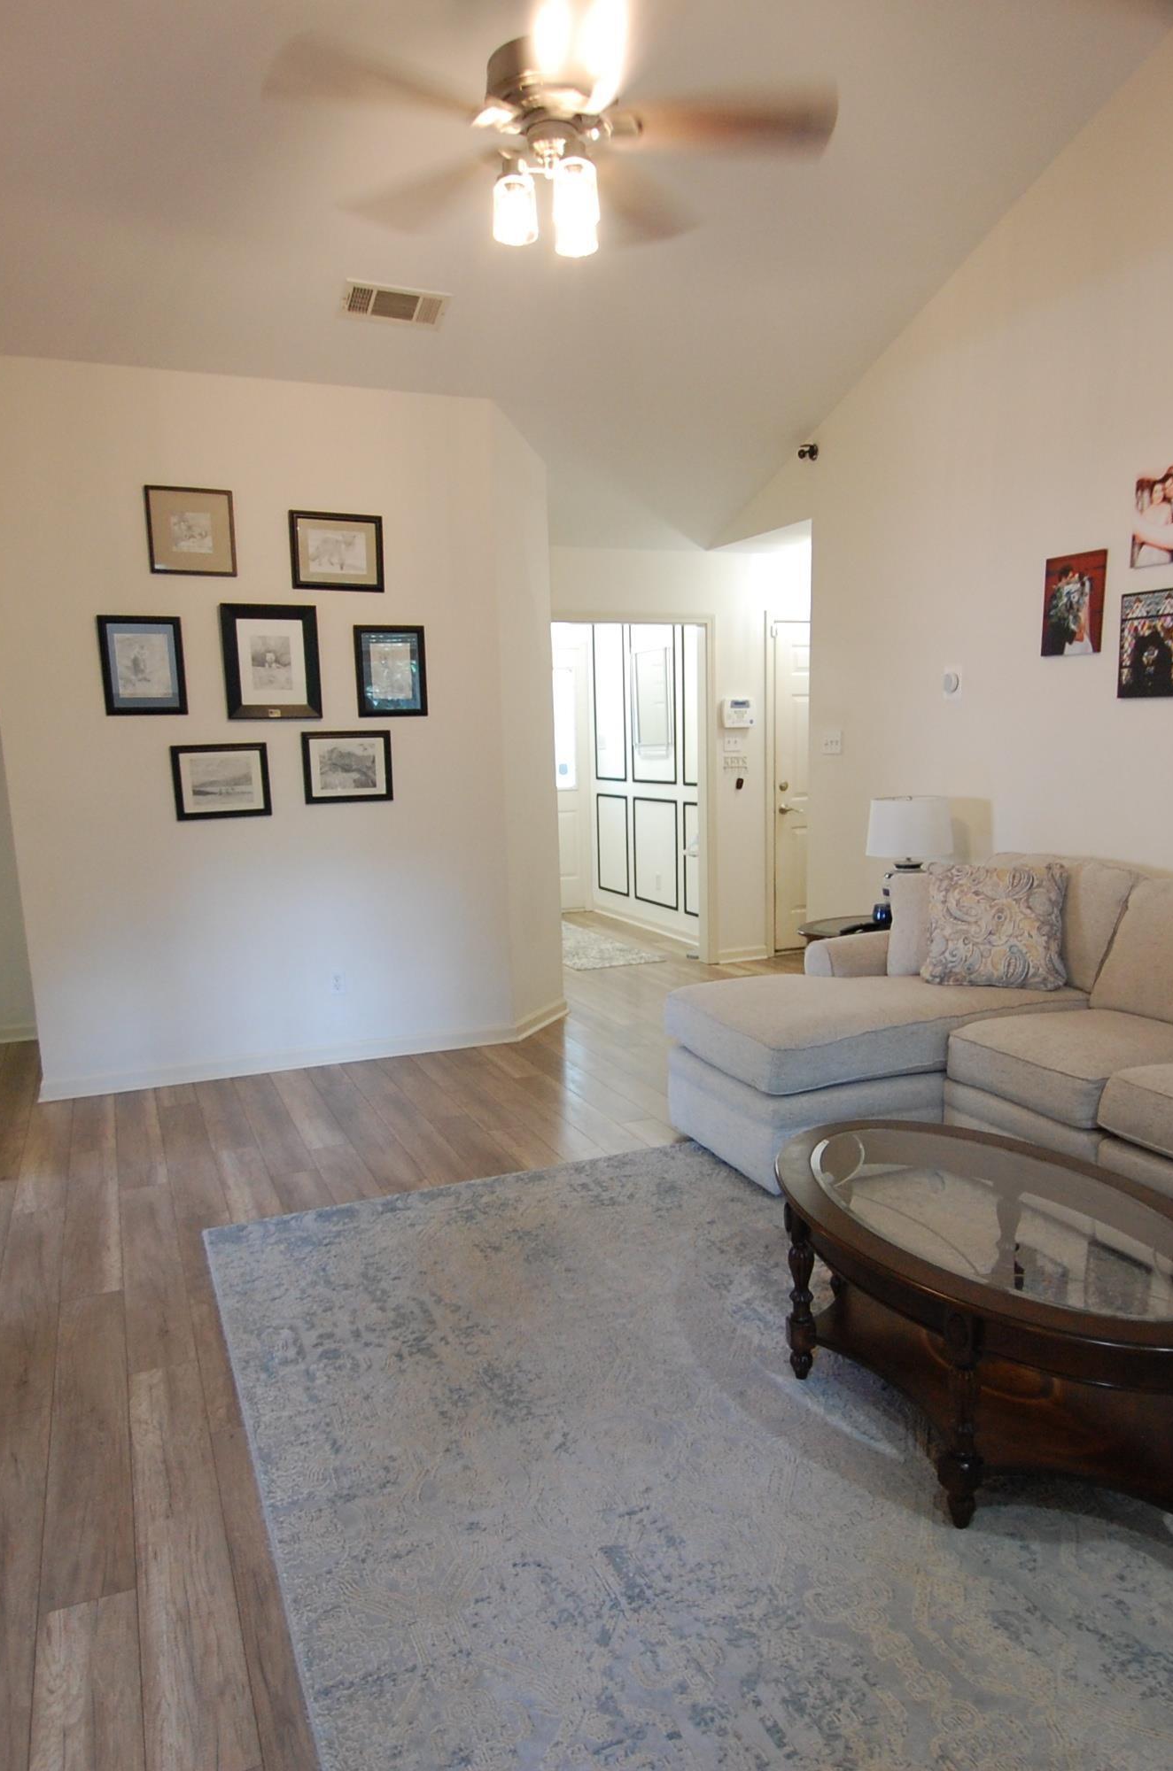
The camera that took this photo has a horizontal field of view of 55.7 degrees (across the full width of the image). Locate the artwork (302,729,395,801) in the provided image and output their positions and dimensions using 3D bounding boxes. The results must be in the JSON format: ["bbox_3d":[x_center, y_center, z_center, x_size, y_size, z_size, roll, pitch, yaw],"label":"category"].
[{"bbox_3d":[-1.014,-0.503,4.728,0.367,0.296,0.022,-5,9,-18],"label":"artwork"}]

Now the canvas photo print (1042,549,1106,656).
[{"bbox_3d":[1.820,-1.038,4.121,0.024,0.357,0.279,-5,10,-23],"label":"canvas photo print"}]

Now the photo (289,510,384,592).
[{"bbox_3d":[-1.030,-1.375,4.596,0.372,0.304,0.022,-5,9,-18],"label":"photo"}]

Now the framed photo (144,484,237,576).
[{"bbox_3d":[-1.596,-1.427,4.493,0.330,0.337,0.022,-5,10,-20],"label":"framed photo"}]

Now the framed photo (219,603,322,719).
[{"bbox_3d":[-1.292,-0.917,4.572,0.376,0.458,0.026,-5,9,-18],"label":"framed photo"}]

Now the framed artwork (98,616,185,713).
[{"bbox_3d":[-1.792,-0.886,4.496,0.309,0.393,0.022,-5,10,-20],"label":"framed artwork"}]

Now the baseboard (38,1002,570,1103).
[{"bbox_3d":[-1.170,0.745,5.155,2.460,0.080,0.419,-5,10,-20],"label":"baseboard"}]

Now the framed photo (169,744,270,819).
[{"bbox_3d":[-1.500,-0.427,4.572,0.370,0.300,0.022,-5,9,-18],"label":"framed photo"}]

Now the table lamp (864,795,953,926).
[{"bbox_3d":[1.346,-0.098,4.582,0.365,0.540,0.365,-5,10,-23],"label":"table lamp"}]

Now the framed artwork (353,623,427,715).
[{"bbox_3d":[-0.851,-0.932,4.854,0.302,0.385,0.022,-5,10,-20],"label":"framed artwork"}]

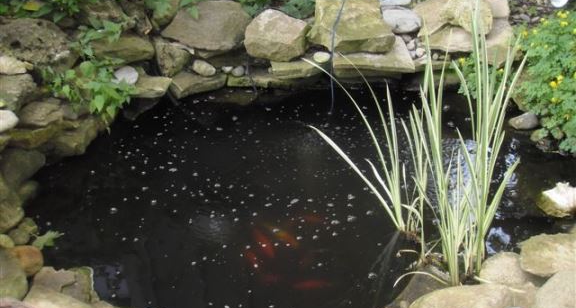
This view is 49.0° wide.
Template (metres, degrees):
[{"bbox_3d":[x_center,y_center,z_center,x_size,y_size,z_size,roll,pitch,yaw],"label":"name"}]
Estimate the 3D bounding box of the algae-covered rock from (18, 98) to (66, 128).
[{"bbox_3d":[-1.157,-0.178,2.979,0.216,0.103,0.154,-10,28,-18],"label":"algae-covered rock"}]

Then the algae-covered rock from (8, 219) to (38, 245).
[{"bbox_3d":[-0.924,0.271,2.208,0.100,0.080,0.100,-1,24,0],"label":"algae-covered rock"}]

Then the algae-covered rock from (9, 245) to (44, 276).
[{"bbox_3d":[-0.957,0.391,2.317,0.117,0.090,0.105,-24,37,-34],"label":"algae-covered rock"}]

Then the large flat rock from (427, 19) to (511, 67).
[{"bbox_3d":[1.157,-0.717,4.032,0.540,0.160,0.380,-1,24,0],"label":"large flat rock"}]

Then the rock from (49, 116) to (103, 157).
[{"bbox_3d":[-1.058,-0.087,3.134,0.240,0.140,0.180,-20,35,-30],"label":"rock"}]

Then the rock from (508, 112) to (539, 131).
[{"bbox_3d":[1.216,-0.166,3.259,0.150,0.075,0.115,4,31,9],"label":"rock"}]

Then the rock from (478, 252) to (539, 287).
[{"bbox_3d":[0.708,0.379,2.040,0.170,0.113,0.144,-1,26,0],"label":"rock"}]

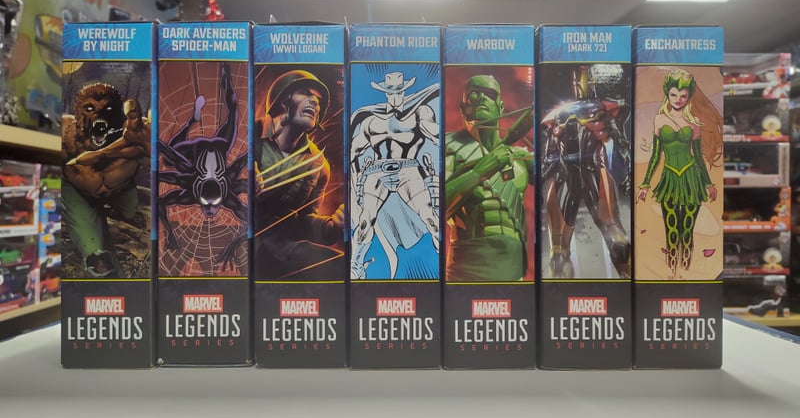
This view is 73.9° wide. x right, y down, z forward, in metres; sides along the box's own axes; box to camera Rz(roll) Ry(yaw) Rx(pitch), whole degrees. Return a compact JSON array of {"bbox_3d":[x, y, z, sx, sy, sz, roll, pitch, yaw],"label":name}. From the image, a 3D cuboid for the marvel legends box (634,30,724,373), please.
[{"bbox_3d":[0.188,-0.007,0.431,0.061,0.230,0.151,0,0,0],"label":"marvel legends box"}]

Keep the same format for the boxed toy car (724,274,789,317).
[{"bbox_3d":[1.010,0.257,1.623,0.270,0.123,0.125,0,0,0],"label":"boxed toy car"}]

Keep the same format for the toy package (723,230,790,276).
[{"bbox_3d":[0.839,0.111,1.377,0.260,0.109,0.115,0,0,0],"label":"toy package"}]

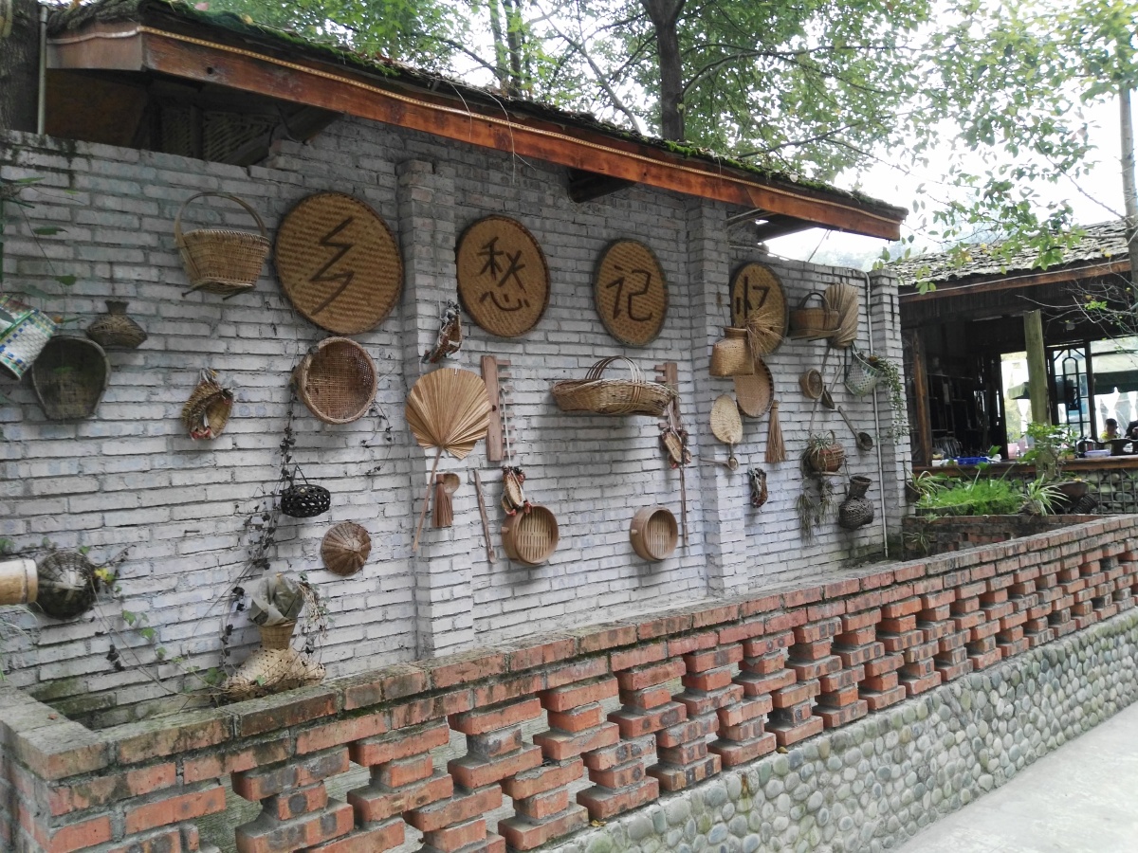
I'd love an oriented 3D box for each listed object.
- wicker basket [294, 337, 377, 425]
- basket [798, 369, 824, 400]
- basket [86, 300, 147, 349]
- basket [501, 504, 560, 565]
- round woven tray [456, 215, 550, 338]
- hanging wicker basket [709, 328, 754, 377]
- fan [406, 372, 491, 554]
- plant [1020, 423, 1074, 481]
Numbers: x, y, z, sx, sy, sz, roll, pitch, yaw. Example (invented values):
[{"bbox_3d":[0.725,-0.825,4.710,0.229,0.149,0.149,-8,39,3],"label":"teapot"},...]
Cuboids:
[{"bbox_3d":[-1.052,-0.197,4.096,0.145,0.385,0.385,-3,-1,41],"label":"wicker basket"},{"bbox_3d":[1.676,-0.292,6.399,0.200,0.200,0.100,-2,-2,-40],"label":"basket"},{"bbox_3d":[-1.716,-0.387,3.491,0.225,0.178,0.220,-2,-2,-41],"label":"basket"},{"bbox_3d":[-0.201,0.564,4.771,0.300,0.300,0.105,-1,-2,-43],"label":"basket"},{"bbox_3d":[-0.322,-0.776,4.764,0.590,0.620,0.060,-2,1,-40],"label":"round woven tray"},{"bbox_3d":[0.990,-0.454,5.593,0.225,0.285,0.200,-2,-2,-40],"label":"hanging wicker basket"},{"bbox_3d":[-0.584,0.152,4.330,0.465,0.875,0.050,11,-10,-39],"label":"fan"},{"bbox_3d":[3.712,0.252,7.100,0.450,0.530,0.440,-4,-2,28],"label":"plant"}]

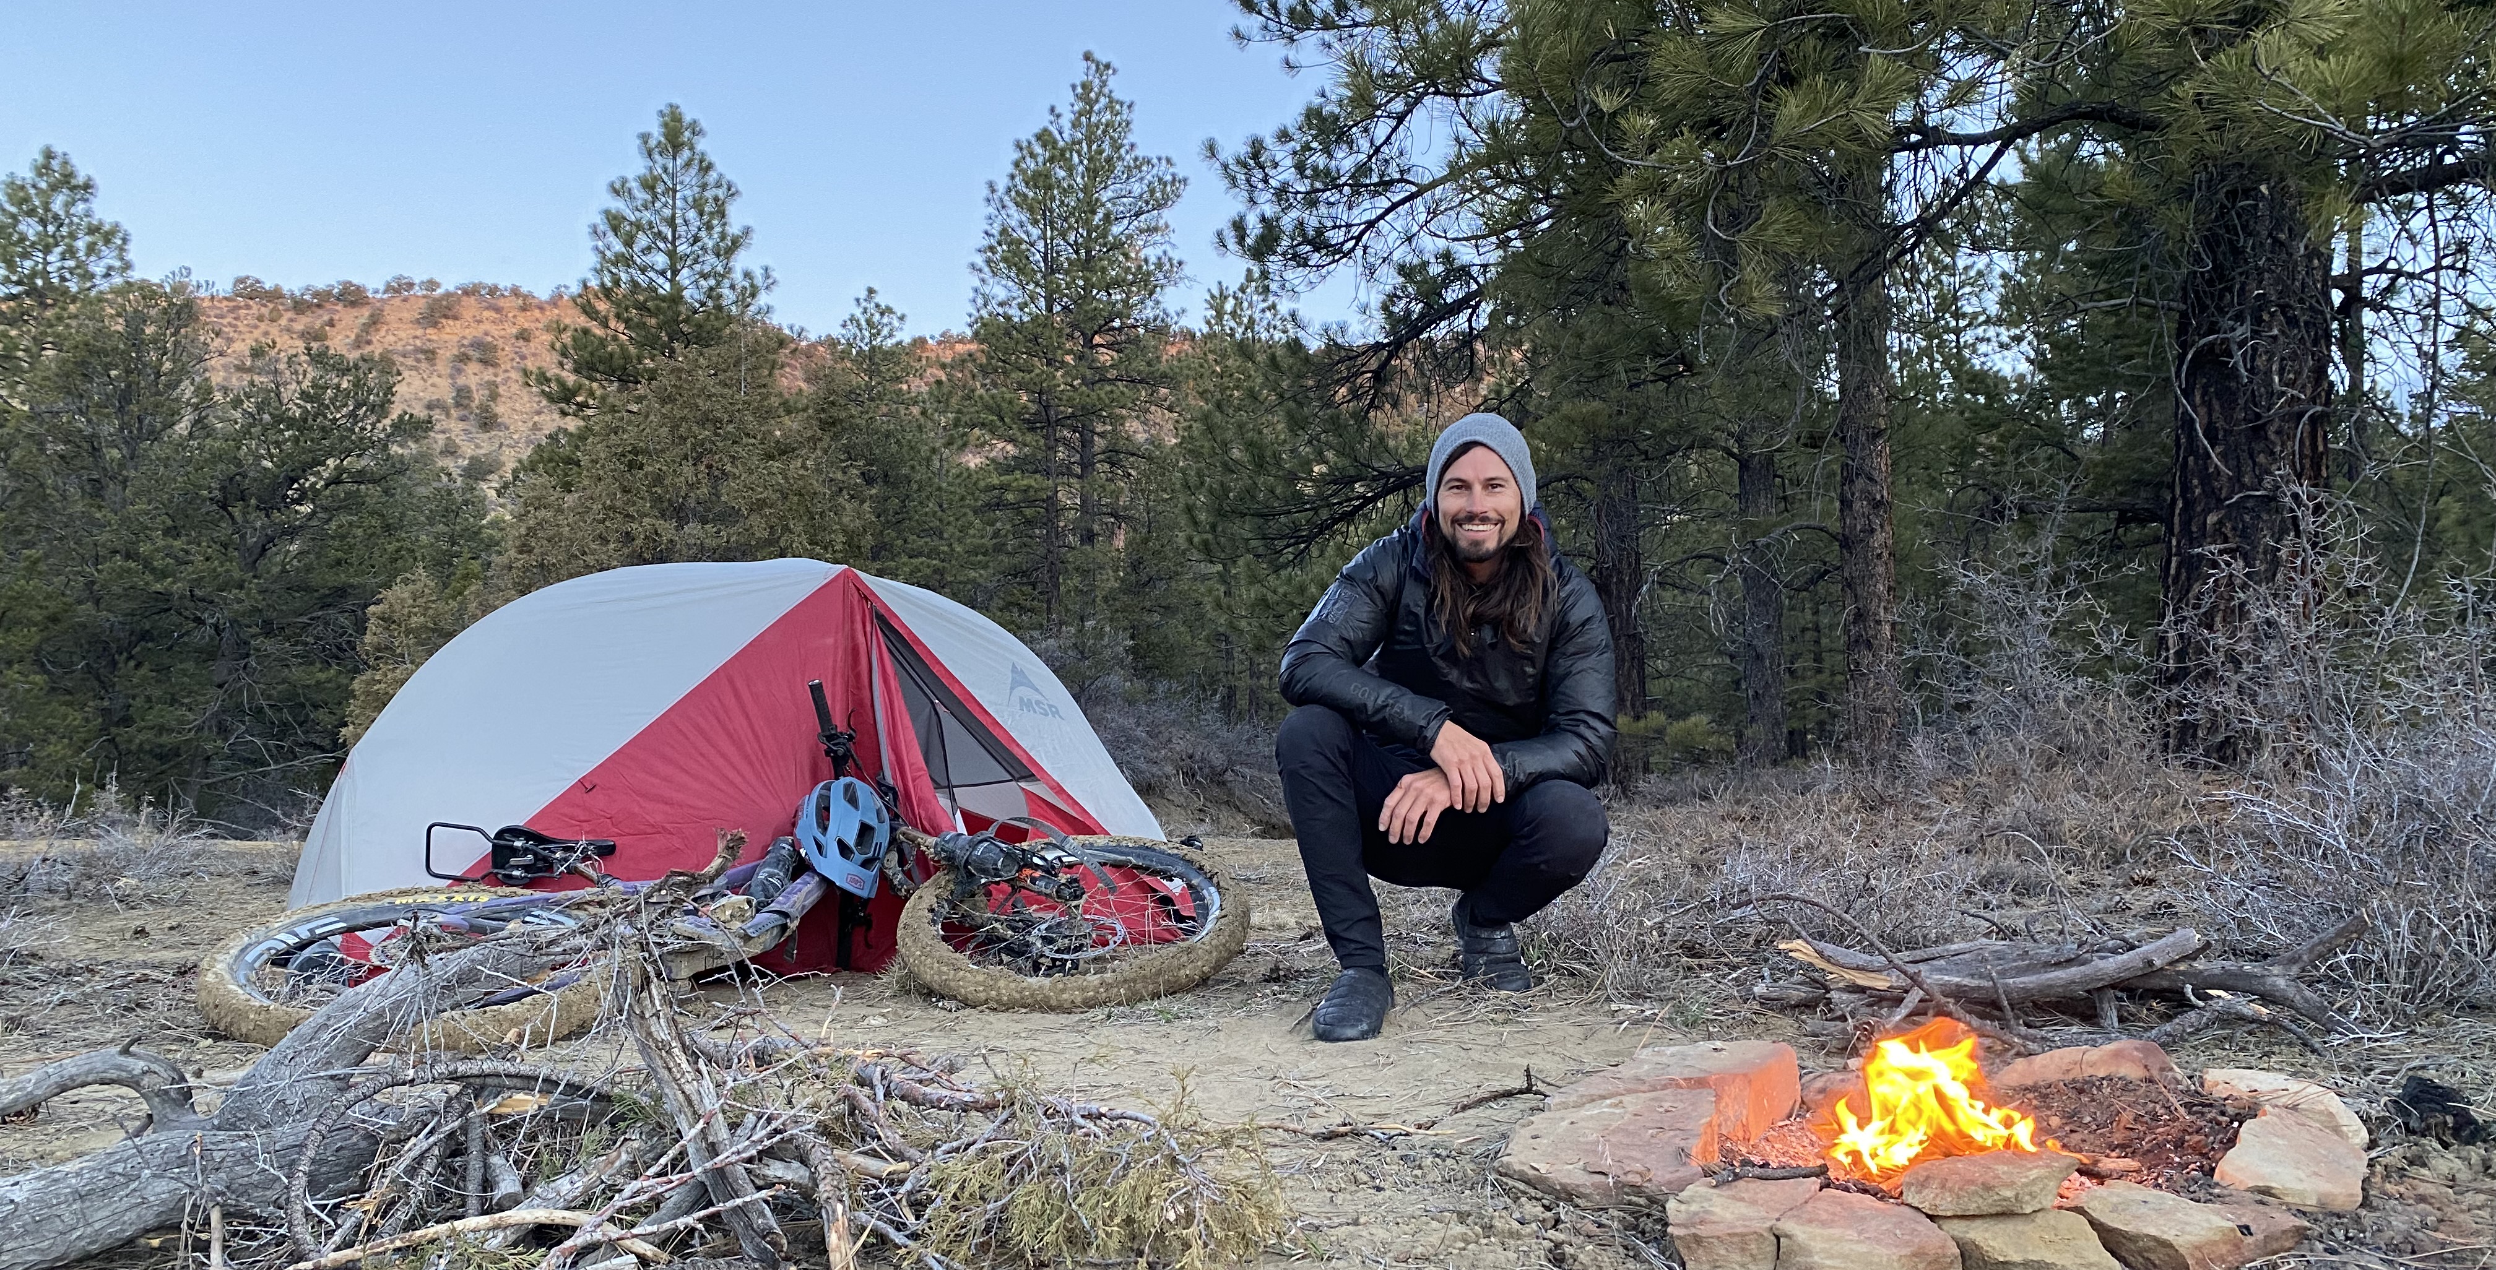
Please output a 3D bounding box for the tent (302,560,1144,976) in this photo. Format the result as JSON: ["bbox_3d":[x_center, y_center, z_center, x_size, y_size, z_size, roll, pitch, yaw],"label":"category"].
[{"bbox_3d":[-1.100,0.240,4.620,2.200,0.890,1.600,-1,2,-26],"label":"tent"}]

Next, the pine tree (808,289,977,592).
[{"bbox_3d":[-4.720,-2.223,25.000,2.300,4.900,2.300,0,2,0],"label":"pine tree"}]

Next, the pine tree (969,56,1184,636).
[{"bbox_3d":[-2.577,-4.267,28.000,3.200,8.900,3.200,0,2,0],"label":"pine tree"}]

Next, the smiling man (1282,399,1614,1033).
[{"bbox_3d":[0.345,0.125,3.300,0.590,1.040,0.740,0,2,7],"label":"smiling man"}]

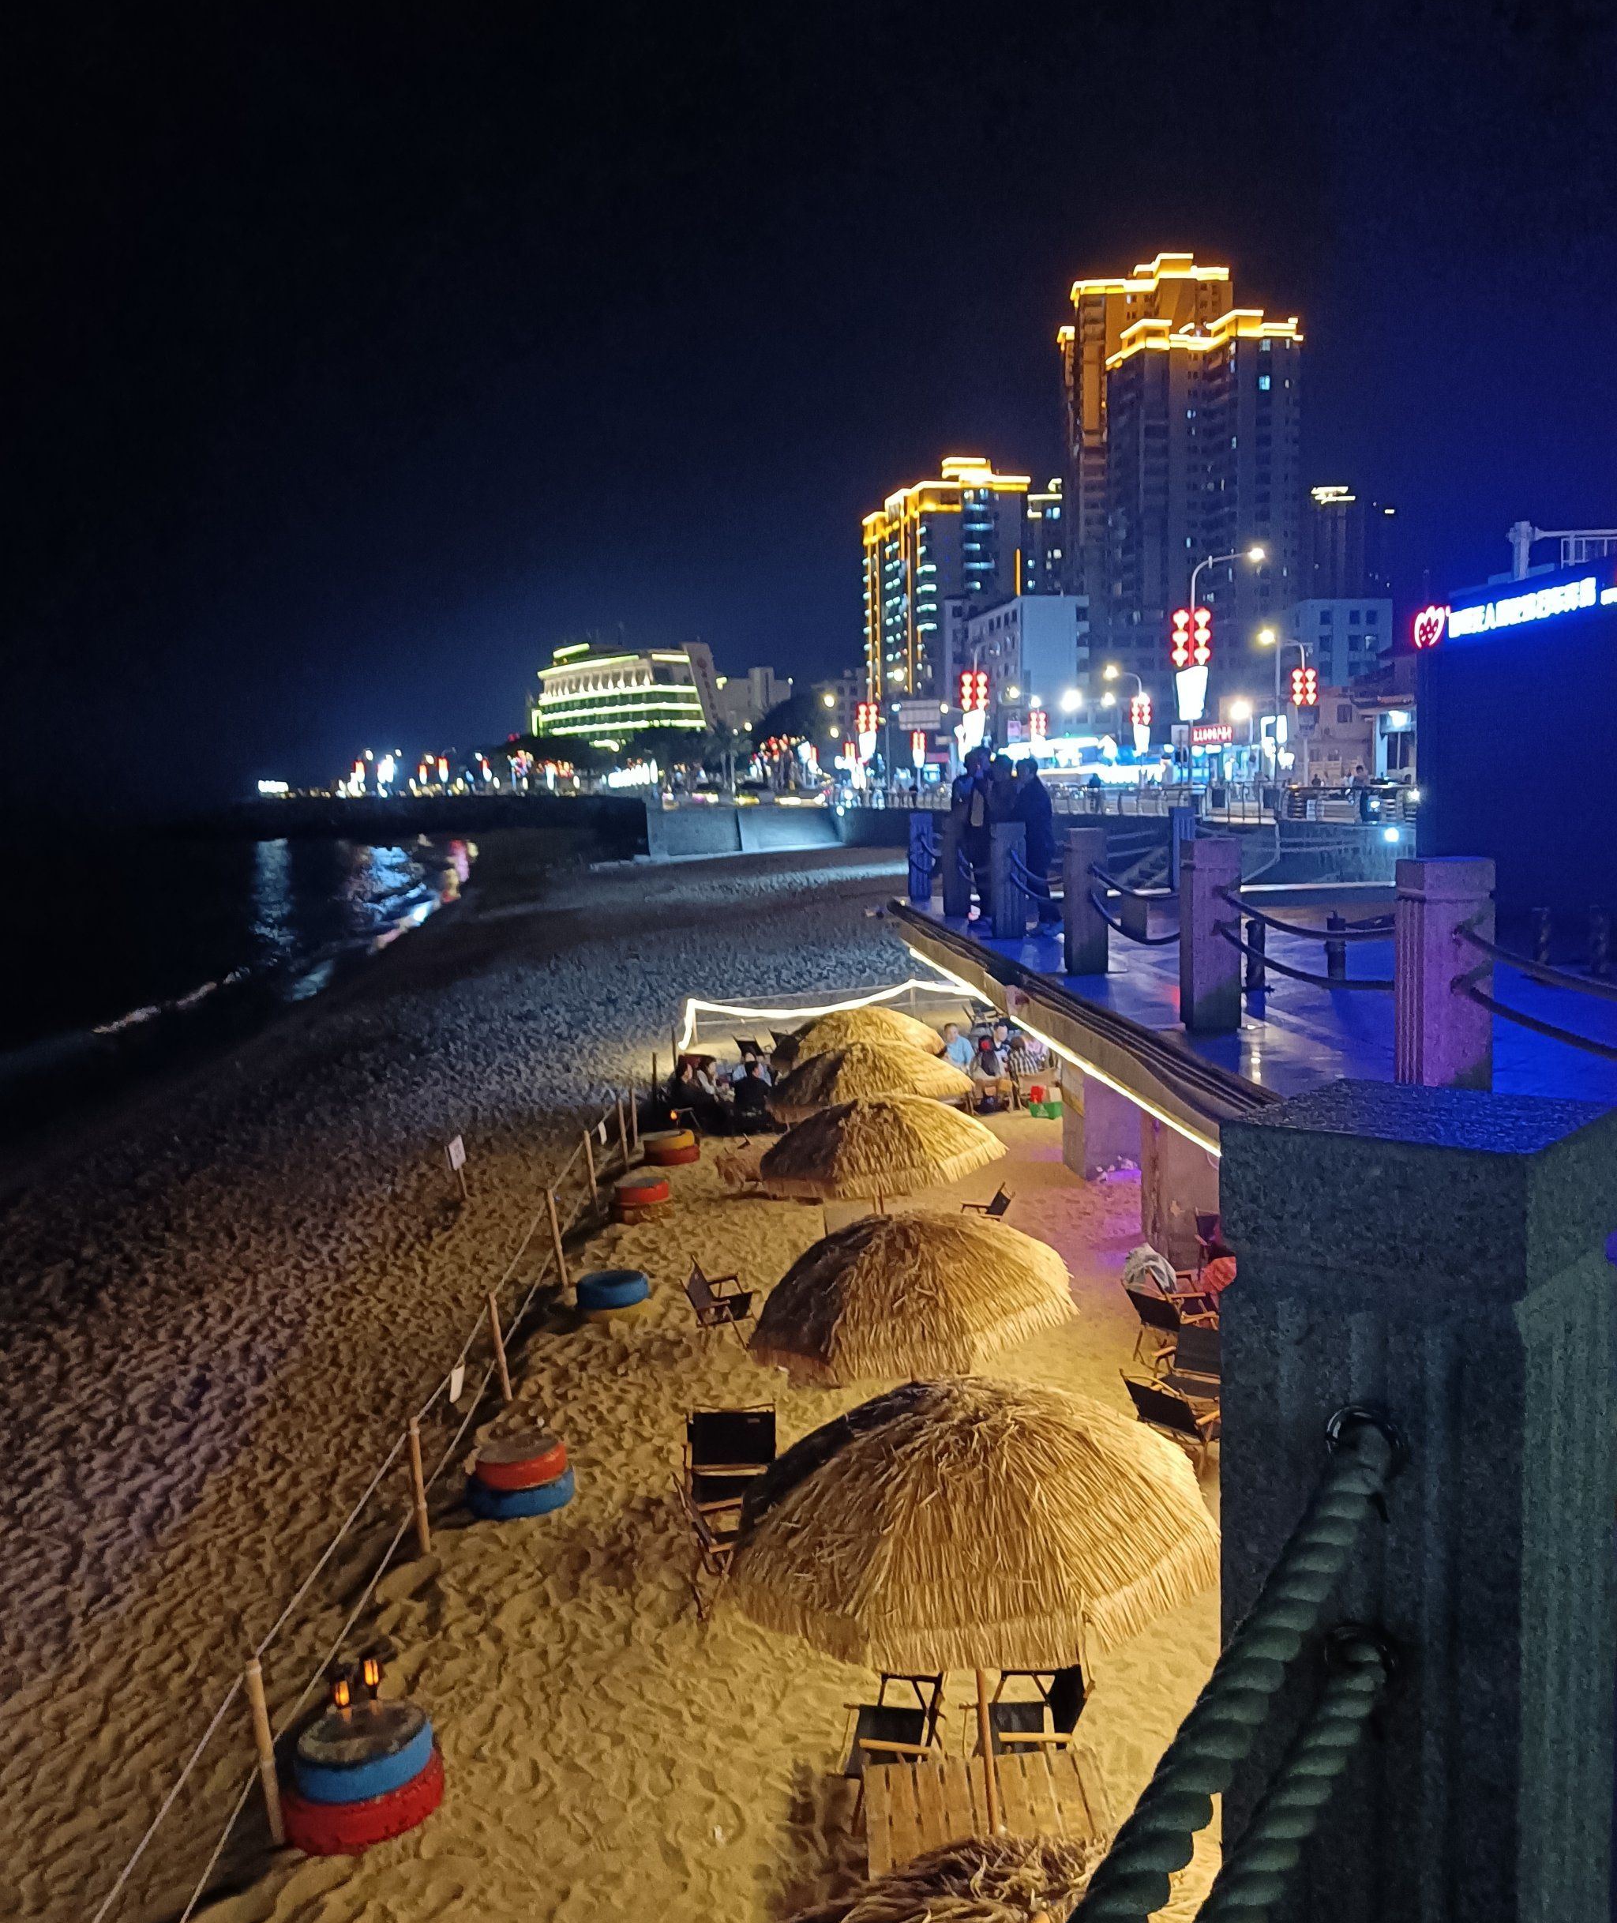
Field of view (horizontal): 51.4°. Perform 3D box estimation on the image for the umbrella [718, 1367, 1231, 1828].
[{"bbox_3d":[0.705,2.865,6.911,2.000,2.330,2.000,-1,6,0],"label":"umbrella"}]

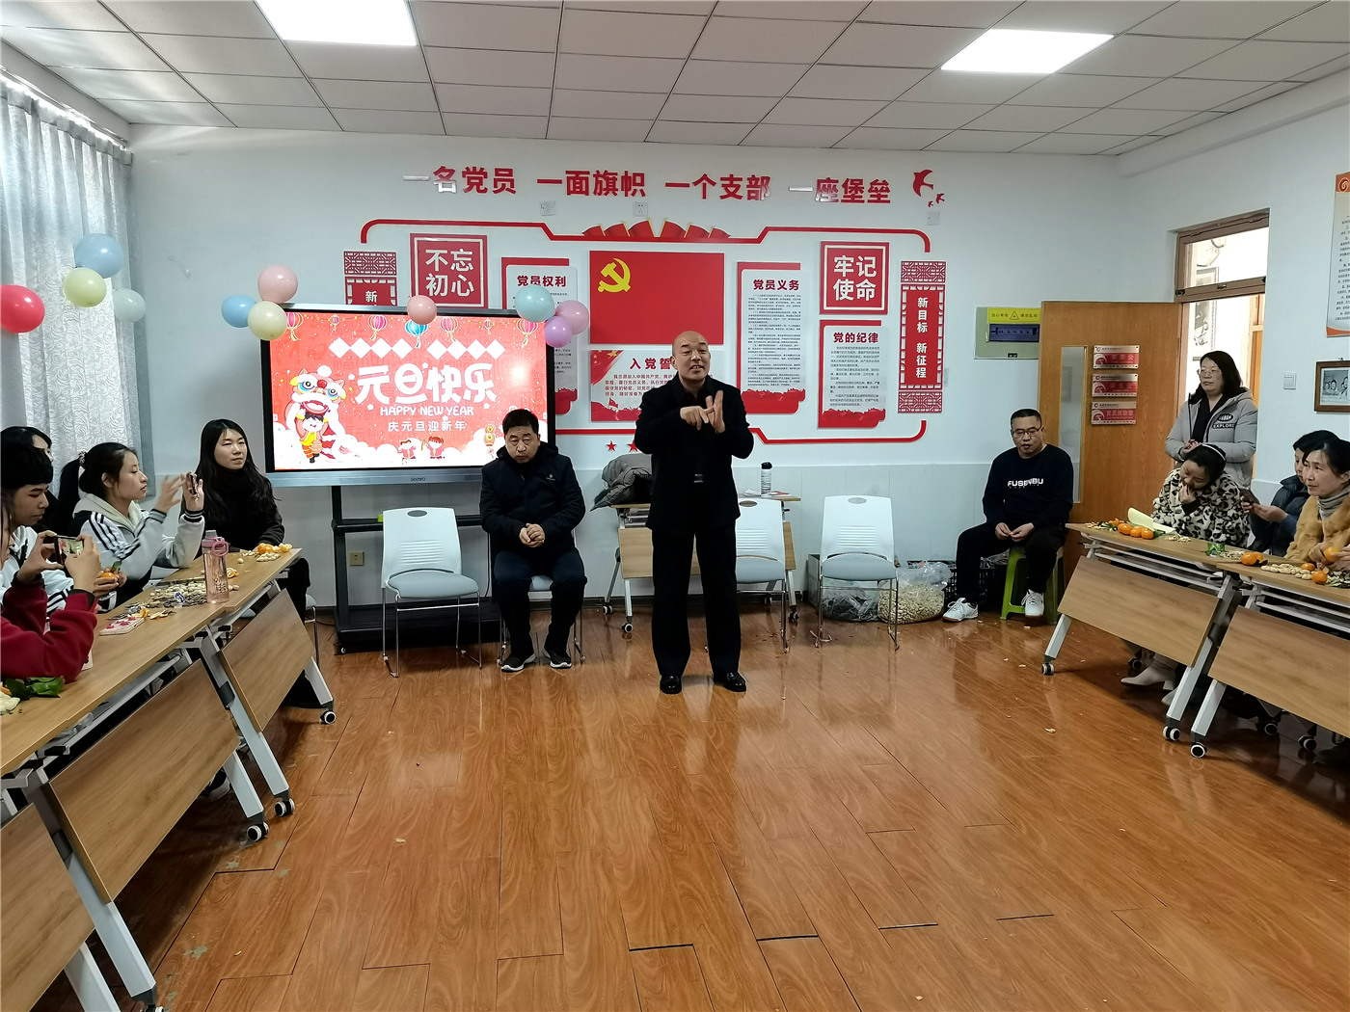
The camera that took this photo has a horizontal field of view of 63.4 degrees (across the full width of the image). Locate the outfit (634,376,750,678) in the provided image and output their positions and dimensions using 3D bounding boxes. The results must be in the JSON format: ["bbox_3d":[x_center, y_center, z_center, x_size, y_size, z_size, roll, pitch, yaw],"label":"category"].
[{"bbox_3d":[0.089,0.119,5.285,0.576,1.484,0.434,-1,6,-6],"label":"outfit"}]

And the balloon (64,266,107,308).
[{"bbox_3d":[-2.892,-1.073,5.355,0.200,0.200,0.205,6,9,45],"label":"balloon"}]

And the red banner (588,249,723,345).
[{"bbox_3d":[-0.113,-1.306,6.874,0.848,0.567,0.025,-1,7,-8],"label":"red banner"}]

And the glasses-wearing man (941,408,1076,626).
[{"bbox_3d":[2.050,0.051,6.680,0.699,1.289,0.593,3,7,22],"label":"glasses-wearing man"}]

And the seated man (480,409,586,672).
[{"bbox_3d":[-0.731,0.147,5.778,0.540,1.308,0.670,-1,6,-4],"label":"seated man"}]

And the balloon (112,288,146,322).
[{"bbox_3d":[-2.861,-1.053,5.725,0.174,0.178,0.174,-1,6,-8],"label":"balloon"}]

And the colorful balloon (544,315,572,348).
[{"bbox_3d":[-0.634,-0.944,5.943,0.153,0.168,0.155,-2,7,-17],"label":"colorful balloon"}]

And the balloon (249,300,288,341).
[{"bbox_3d":[-2.211,-1.004,5.923,0.217,0.217,0.217,-2,7,-19],"label":"balloon"}]

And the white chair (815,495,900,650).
[{"bbox_3d":[1.040,0.351,6.276,0.480,0.823,0.566,1,6,6],"label":"white chair"}]

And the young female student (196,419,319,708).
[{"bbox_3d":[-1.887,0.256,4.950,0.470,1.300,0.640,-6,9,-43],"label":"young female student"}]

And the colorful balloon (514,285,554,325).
[{"bbox_3d":[-0.828,-1.184,6.401,0.235,0.232,0.235,-2,7,-19],"label":"colorful balloon"}]

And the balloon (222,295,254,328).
[{"bbox_3d":[-2.365,-1.058,5.921,0.183,0.187,0.183,-1,6,-8],"label":"balloon"}]

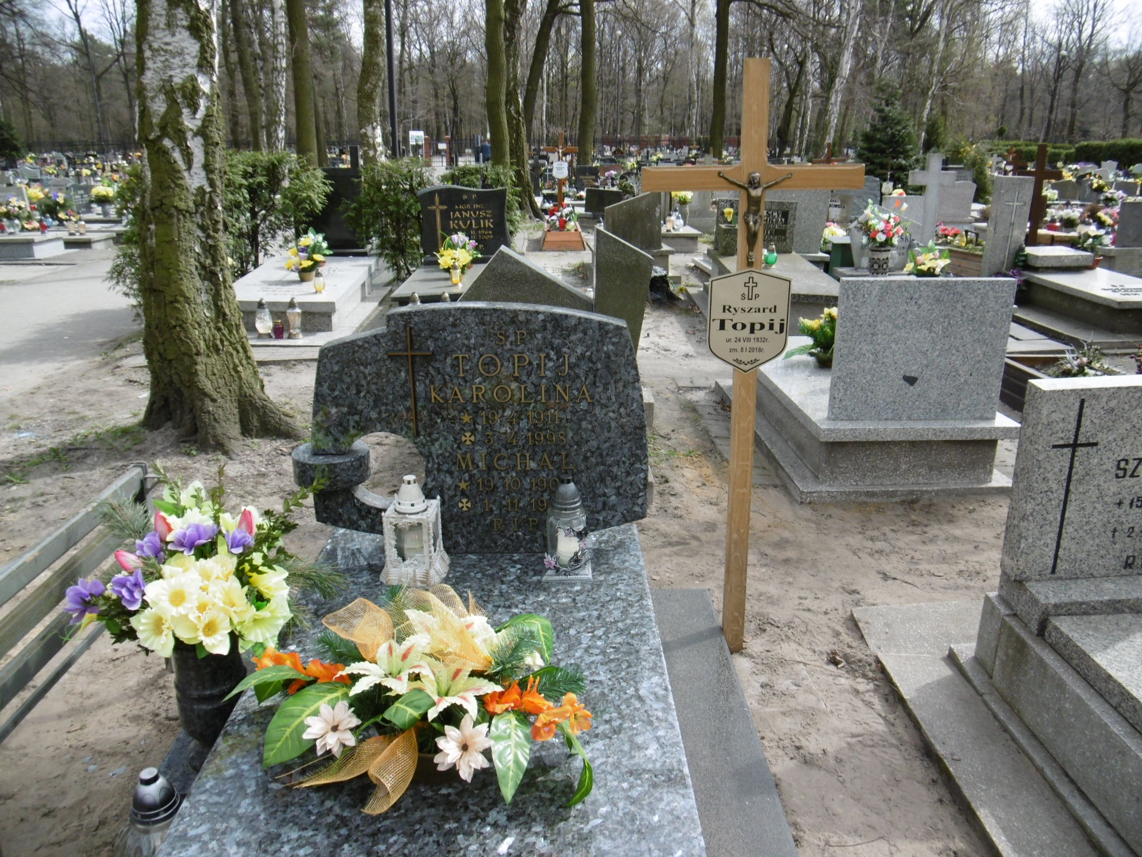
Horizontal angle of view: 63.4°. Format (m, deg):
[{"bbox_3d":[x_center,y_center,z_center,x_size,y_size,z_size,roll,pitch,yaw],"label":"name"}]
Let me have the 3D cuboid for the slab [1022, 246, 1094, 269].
[{"bbox_3d":[4.529,-1.618,8.703,0.550,0.110,0.500,0,18,-1],"label":"slab"}]

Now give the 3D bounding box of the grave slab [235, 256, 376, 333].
[{"bbox_3d":[-2.500,-1.262,8.607,1.060,0.310,2.200,-1,17,-3],"label":"grave slab"}]

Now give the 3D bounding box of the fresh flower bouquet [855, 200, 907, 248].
[{"bbox_3d":[2.794,-1.845,8.324,0.430,0.420,0.380,0,17,0],"label":"fresh flower bouquet"}]

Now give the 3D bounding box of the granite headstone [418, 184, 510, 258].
[{"bbox_3d":[-1.077,-2.087,9.296,0.900,0.730,0.100,-1,17,-5],"label":"granite headstone"}]

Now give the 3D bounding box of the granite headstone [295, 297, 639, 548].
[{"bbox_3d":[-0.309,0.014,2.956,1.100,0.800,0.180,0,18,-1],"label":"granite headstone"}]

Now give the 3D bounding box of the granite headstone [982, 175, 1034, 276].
[{"bbox_3d":[4.194,-1.926,8.923,0.380,1.000,0.140,0,18,-1],"label":"granite headstone"}]

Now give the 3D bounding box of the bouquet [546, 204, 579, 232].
[{"bbox_3d":[-0.119,-3.117,13.705,0.490,0.380,0.420,0,18,-1],"label":"bouquet"}]

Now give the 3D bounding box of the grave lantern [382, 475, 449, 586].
[{"bbox_3d":[-0.445,0.272,2.635,0.160,0.300,0.160,4,17,11],"label":"grave lantern"}]

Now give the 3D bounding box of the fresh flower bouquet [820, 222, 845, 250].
[{"bbox_3d":[2.716,-1.988,9.549,0.250,0.300,0.230,0,18,-1],"label":"fresh flower bouquet"}]

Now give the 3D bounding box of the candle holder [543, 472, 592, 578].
[{"bbox_3d":[-0.003,0.272,2.650,0.135,0.290,0.130,0,17,0],"label":"candle holder"}]

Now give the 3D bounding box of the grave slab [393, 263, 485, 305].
[{"bbox_3d":[-1.090,-1.252,8.610,0.880,0.290,2.050,-1,17,-2],"label":"grave slab"}]

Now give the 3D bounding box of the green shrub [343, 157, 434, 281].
[{"bbox_3d":[-1.855,-2.086,9.408,0.850,1.270,0.800,-3,18,-10],"label":"green shrub"}]

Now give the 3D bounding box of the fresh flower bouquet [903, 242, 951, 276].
[{"bbox_3d":[3.171,-1.495,8.222,0.390,0.320,0.350,0,17,0],"label":"fresh flower bouquet"}]

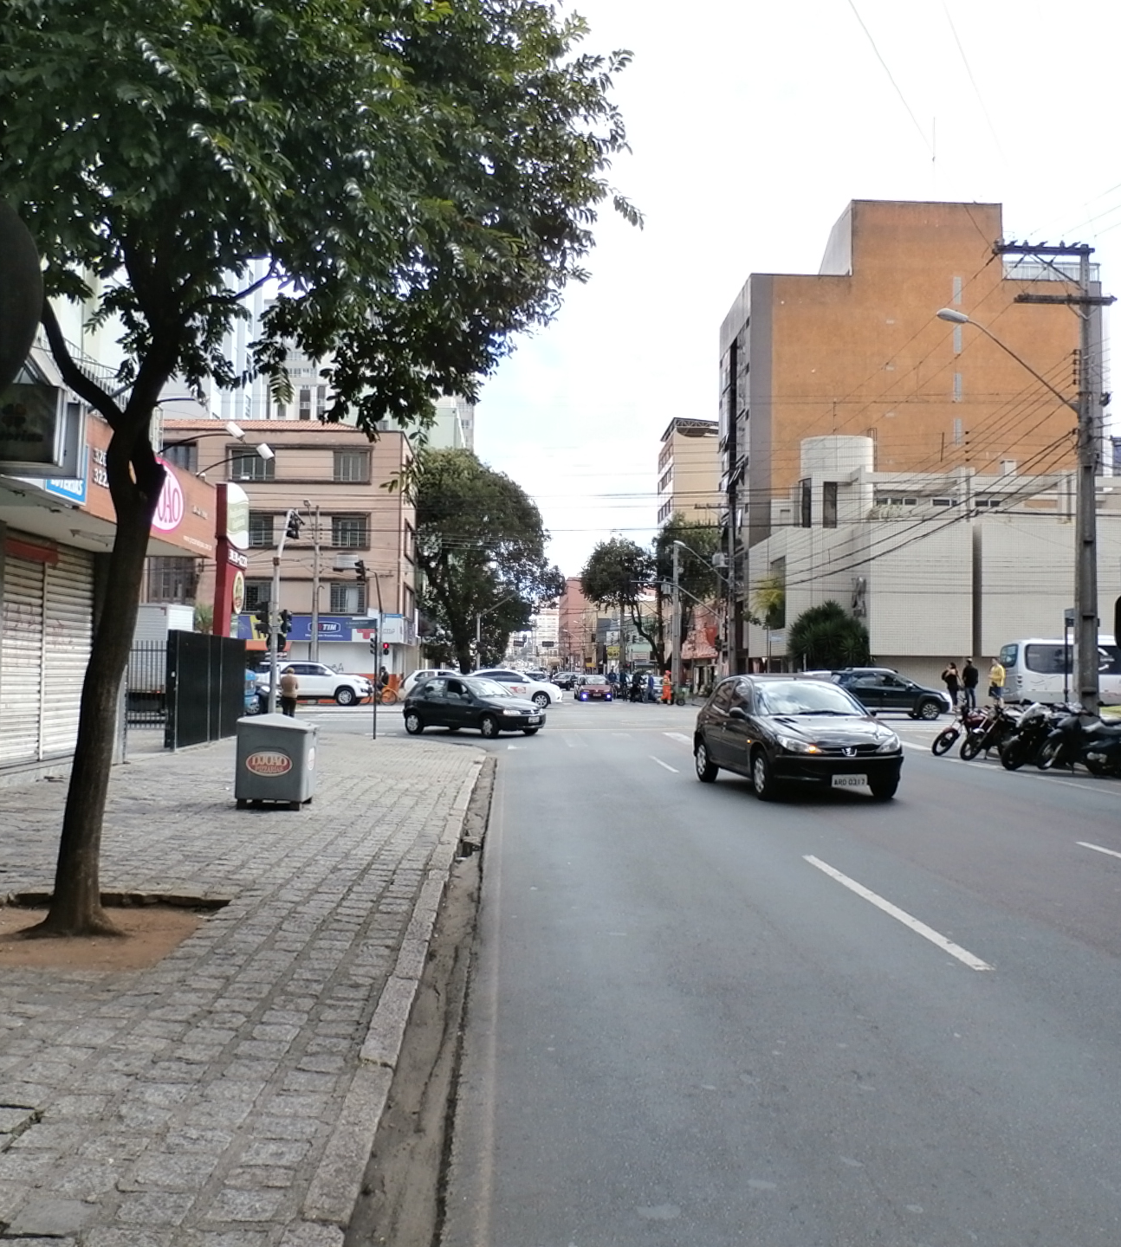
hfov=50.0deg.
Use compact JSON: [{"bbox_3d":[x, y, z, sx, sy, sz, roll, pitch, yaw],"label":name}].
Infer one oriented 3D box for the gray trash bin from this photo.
[{"bbox_3d":[-2.947,1.437,12.403,0.670,0.930,0.610,1,-2,2],"label":"gray trash bin"}]

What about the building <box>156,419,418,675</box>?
[{"bbox_3d":[-13.668,-2.716,57.340,12.800,12.500,8.800,1,-2,1],"label":"building"}]

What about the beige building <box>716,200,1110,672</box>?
[{"bbox_3d":[21.348,-9.909,75.541,21.000,29.000,10.800,0,-2,-3],"label":"beige building"}]

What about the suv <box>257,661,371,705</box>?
[{"bbox_3d":[-10.381,2.512,50.536,4.700,1.850,1.840,1,-2,-1],"label":"suv"}]

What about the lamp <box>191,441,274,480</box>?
[{"bbox_3d":[-4.971,-2.471,18.200,1.220,0.600,0.320,0,-2,-3],"label":"lamp"}]

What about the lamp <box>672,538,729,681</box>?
[{"bbox_3d":[6.752,-0.167,58.052,2.700,7.850,0.500,1,-2,-2],"label":"lamp"}]

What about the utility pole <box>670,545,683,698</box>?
[{"bbox_3d":[5.784,-0.004,59.629,0.500,7.800,0.450,0,-2,-3],"label":"utility pole"}]

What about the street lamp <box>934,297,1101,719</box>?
[{"bbox_3d":[7.887,-1.590,20.695,2.860,7.800,0.400,0,-2,-3],"label":"street lamp"}]

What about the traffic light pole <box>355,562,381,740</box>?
[{"bbox_3d":[-3.998,0.557,25.362,0.520,3.760,0.320,0,-2,-3],"label":"traffic light pole"}]

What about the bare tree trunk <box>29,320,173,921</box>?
[{"bbox_3d":[-2.799,-0.028,7.300,0.800,3.780,0.600,0,-2,-3],"label":"bare tree trunk"}]

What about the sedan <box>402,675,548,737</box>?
[{"bbox_3d":[-2.044,1.975,28.744,3.760,1.430,1.630,-1,-3,38],"label":"sedan"}]

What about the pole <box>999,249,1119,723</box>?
[{"bbox_3d":[8.677,-2.191,20.903,2.000,8.850,0.400,1,-2,0],"label":"pole"}]

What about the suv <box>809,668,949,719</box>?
[{"bbox_3d":[9.946,2.199,37.300,4.150,1.630,1.740,0,-2,-3],"label":"suv"}]

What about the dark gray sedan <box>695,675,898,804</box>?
[{"bbox_3d":[2.864,1.364,14.960,1.670,1.440,3.840,1,-2,-9],"label":"dark gray sedan"}]

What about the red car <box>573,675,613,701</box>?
[{"bbox_3d":[1.732,3.281,61.970,1.660,1.420,3.900,0,-2,-3],"label":"red car"}]

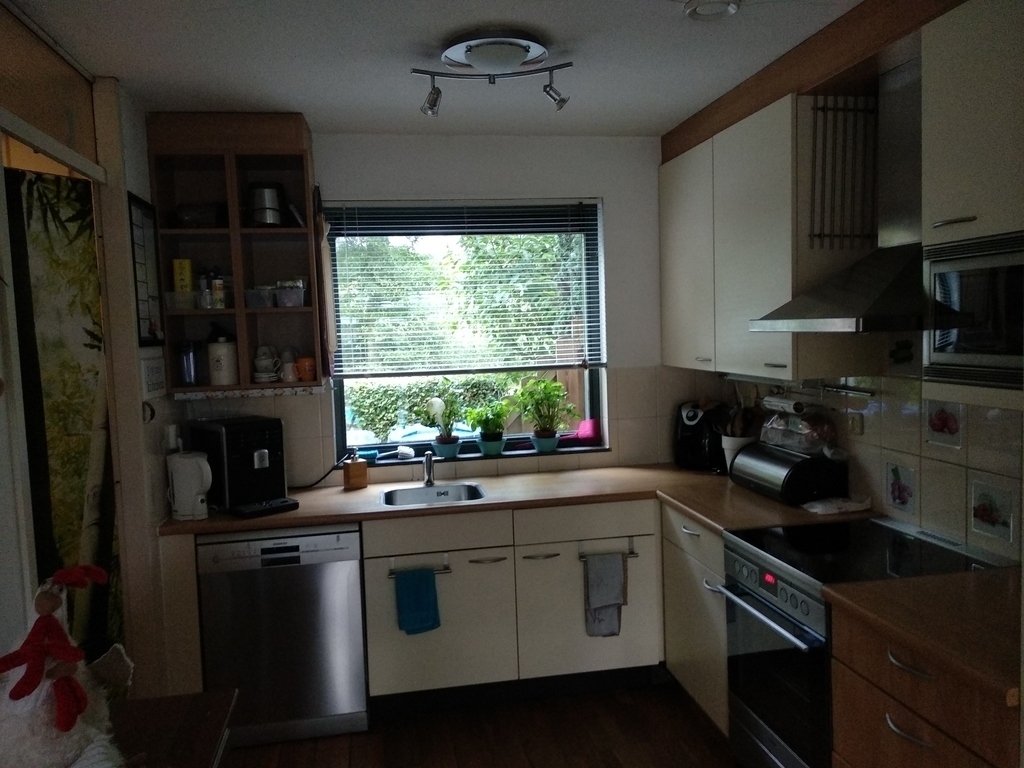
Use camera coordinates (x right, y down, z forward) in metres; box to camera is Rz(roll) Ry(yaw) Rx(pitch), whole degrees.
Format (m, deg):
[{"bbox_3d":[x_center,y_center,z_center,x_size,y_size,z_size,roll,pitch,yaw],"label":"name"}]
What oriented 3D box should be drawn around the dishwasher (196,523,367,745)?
[{"bbox_3d":[-0.911,0.947,3.210,0.598,0.840,0.580,-3,4,-9],"label":"dishwasher"}]

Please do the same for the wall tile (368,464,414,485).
[{"bbox_3d":[-0.551,0.410,3.527,0.199,0.084,0.011,-3,5,-10],"label":"wall tile"}]

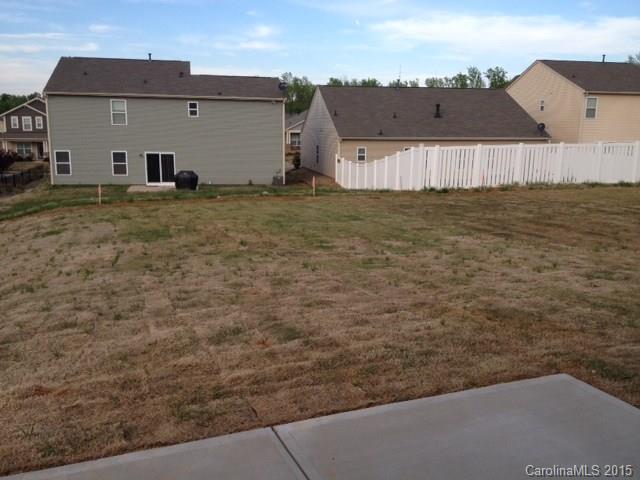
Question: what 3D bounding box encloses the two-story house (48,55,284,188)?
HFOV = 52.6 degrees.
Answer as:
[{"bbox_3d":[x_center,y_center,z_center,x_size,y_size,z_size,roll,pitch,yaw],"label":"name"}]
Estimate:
[{"bbox_3d":[-11.191,-9.118,48.982,15.500,8.690,12.970,-1,10,-11],"label":"two-story house"}]

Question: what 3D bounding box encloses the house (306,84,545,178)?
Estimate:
[{"bbox_3d":[7.239,-8.697,51.518,15.240,6.690,15.650,-1,10,-11],"label":"house"}]

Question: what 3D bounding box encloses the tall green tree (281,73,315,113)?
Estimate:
[{"bbox_3d":[-3.684,-20.894,109.207,7.000,14.000,7.000,-1,10,-11],"label":"tall green tree"}]

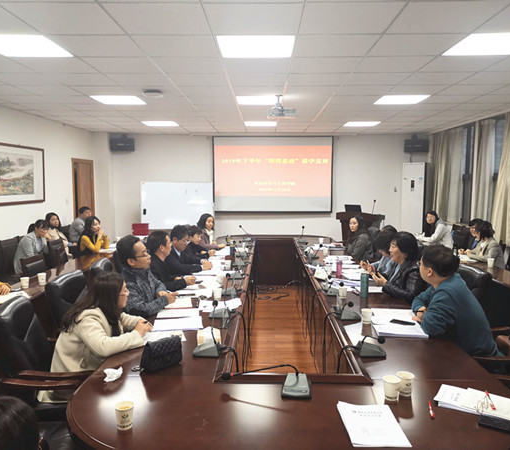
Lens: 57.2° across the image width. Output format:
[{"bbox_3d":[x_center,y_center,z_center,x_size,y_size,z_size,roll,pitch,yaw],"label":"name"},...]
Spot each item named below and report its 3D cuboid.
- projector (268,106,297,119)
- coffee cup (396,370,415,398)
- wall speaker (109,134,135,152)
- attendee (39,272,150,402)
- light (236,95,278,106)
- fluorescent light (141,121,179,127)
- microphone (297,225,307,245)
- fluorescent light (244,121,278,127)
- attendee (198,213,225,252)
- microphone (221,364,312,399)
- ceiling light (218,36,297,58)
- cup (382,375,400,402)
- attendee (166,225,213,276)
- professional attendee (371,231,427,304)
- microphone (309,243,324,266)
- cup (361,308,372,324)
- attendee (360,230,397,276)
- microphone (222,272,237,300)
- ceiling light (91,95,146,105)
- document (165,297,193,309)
[{"bbox_3d":[0.328,-1.333,5.575,0.360,0.125,0.280,0,5,1],"label":"projector"},{"bbox_3d":[0.665,0.704,2.055,0.074,0.088,0.074,0,5,1],"label":"coffee cup"},{"bbox_3d":[-2.705,-1.647,9.553,0.500,0.290,0.300,-1,5,-7],"label":"wall speaker"},{"bbox_3d":[-0.922,0.810,2.764,0.720,1.165,0.570,-2,5,-20],"label":"attendee"},{"bbox_3d":[0.061,-1.607,5.981,0.590,0.060,0.590,0,5,1],"label":"light"},{"bbox_3d":[-1.690,-1.845,8.459,0.600,0.060,0.600,0,5,1],"label":"fluorescent light"},{"bbox_3d":[0.727,0.145,7.181,0.145,0.250,0.120,0,5,1],"label":"microphone"},{"bbox_3d":[0.110,-1.826,8.359,0.590,0.050,0.590,0,5,1],"label":"fluorescent light"},{"bbox_3d":[-0.571,0.430,6.683,0.700,1.190,0.500,4,7,36],"label":"attendee"},{"bbox_3d":[0.045,0.663,2.016,0.380,0.105,0.150,0,5,1],"label":"microphone"},{"bbox_3d":[0.013,-1.389,3.619,0.600,0.060,0.600,0,5,1],"label":"ceiling light"},{"bbox_3d":[0.581,0.701,1.990,0.077,0.089,0.077,0,5,1],"label":"cup"},{"bbox_3d":[-0.750,0.610,4.992,0.680,1.240,0.520,1,5,8],"label":"attendee"},{"bbox_3d":[1.280,0.689,4.003,0.660,1.270,0.520,0,5,-7],"label":"professional attendee"},{"bbox_3d":[0.711,0.331,5.288,0.160,0.230,0.120,0,5,1],"label":"microphone"},{"bbox_3d":[0.745,0.605,3.117,0.074,0.088,0.074,0,5,1],"label":"cup"},{"bbox_3d":[1.305,0.631,4.796,0.700,1.175,0.520,0,5,4],"label":"attendee"},{"bbox_3d":[-0.206,0.475,3.846,0.140,0.210,0.120,0,5,1],"label":"microphone"},{"bbox_3d":[-1.740,-1.609,6.007,0.590,0.050,0.590,0,5,1],"label":"ceiling light"},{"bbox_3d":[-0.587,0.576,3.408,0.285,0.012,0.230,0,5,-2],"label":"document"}]

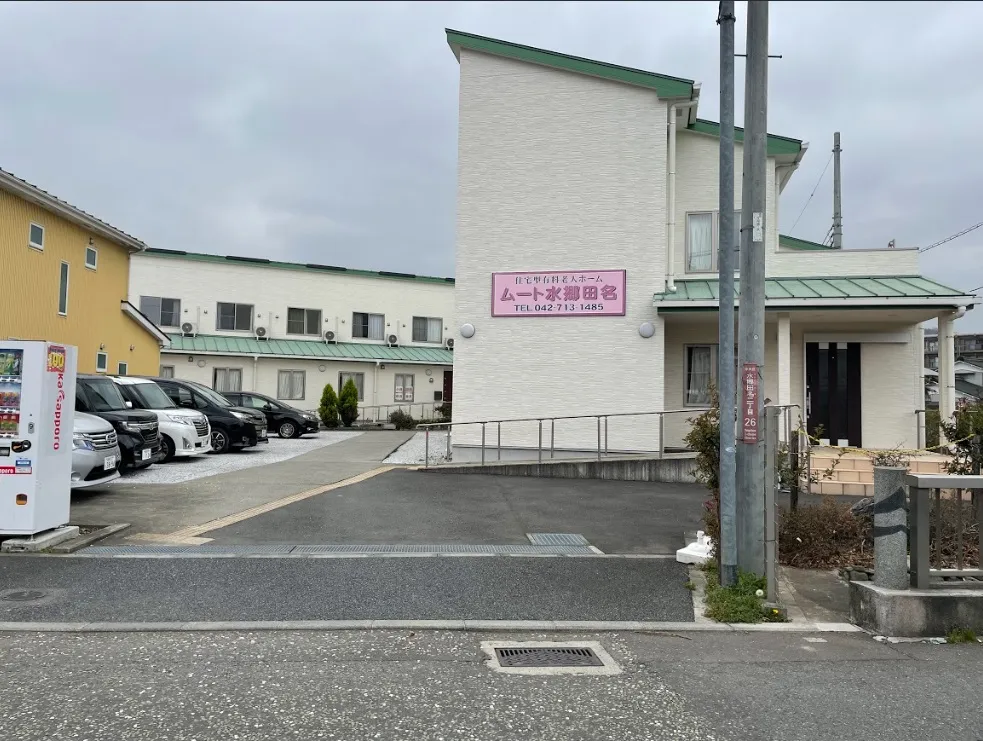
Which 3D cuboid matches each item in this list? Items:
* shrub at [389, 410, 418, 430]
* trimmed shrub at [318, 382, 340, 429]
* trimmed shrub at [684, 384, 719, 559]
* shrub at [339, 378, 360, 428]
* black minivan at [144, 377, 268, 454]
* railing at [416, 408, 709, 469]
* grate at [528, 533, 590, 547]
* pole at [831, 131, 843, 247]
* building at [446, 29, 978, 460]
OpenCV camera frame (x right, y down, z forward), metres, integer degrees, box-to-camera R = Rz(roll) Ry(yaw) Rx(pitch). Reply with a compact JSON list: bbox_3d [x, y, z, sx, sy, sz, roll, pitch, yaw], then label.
[{"bbox_3d":[-3.628,2.062,30.500,1.200,0.825,1.100,1,-3,0],"label":"shrub"},{"bbox_3d":[-6.526,1.420,29.800,0.800,1.833,0.800,1,-3,0],"label":"trimmed shrub"},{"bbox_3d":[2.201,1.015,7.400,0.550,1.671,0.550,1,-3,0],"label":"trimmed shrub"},{"bbox_3d":[-5.721,1.340,29.800,0.810,1.994,0.810,1,-3,0],"label":"shrub"},{"bbox_3d":[-7.971,1.052,17.988,4.700,1.820,1.710,1,-3,-2],"label":"black minivan"},{"bbox_3d":[1.342,1.222,13.069,5.600,1.215,0.100,0,-3,13],"label":"railing"},{"bbox_3d":[0.707,1.782,7.800,0.590,0.060,0.600,1,-3,-2],"label":"grate"},{"bbox_3d":[11.342,-2.630,24.192,0.300,10.527,0.300,1,-3,0],"label":"pole"},{"bbox_3d":[4.309,-2.311,18.227,9.016,8.855,11.500,0,-3,13],"label":"building"}]

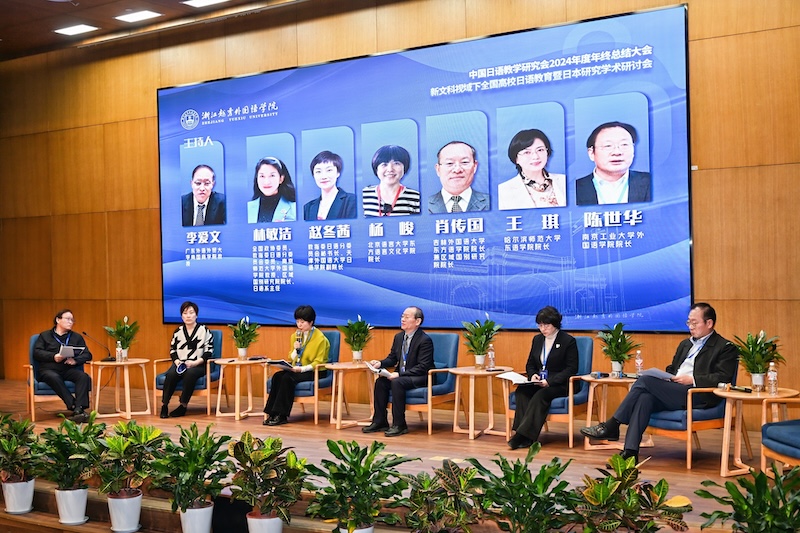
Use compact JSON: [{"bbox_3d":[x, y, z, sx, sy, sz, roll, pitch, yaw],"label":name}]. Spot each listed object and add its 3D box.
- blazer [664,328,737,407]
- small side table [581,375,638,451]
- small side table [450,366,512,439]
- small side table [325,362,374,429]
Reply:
[{"bbox_3d":[2.350,0.790,7.909,0.430,0.600,0.520,-1,0,-30],"label":"blazer"},{"bbox_3d":[1.847,1.238,8.434,0.600,0.598,0.600,-1,0,-4],"label":"small side table"},{"bbox_3d":[0.761,1.253,9.233,0.620,0.585,0.620,-1,0,0],"label":"small side table"},{"bbox_3d":[-0.443,1.290,10.013,0.600,0.598,0.600,-1,0,0],"label":"small side table"}]

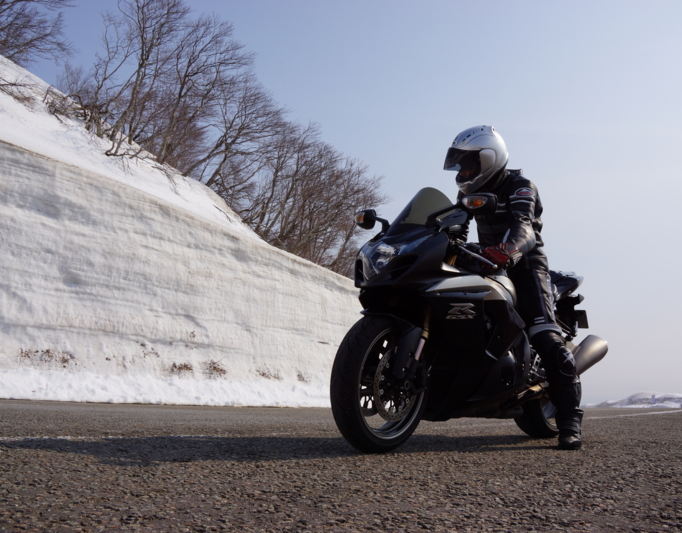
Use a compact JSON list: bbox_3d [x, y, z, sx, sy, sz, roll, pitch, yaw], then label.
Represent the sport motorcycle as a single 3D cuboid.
[{"bbox_3d":[0.734,0.312,3.011,2.045,1.150,0.800,12,-9,-43],"label":"sport motorcycle"}]

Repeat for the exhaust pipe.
[{"bbox_3d":[1.342,0.511,3.315,0.430,0.150,0.130,-20,12,-38],"label":"exhaust pipe"}]

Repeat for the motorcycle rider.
[{"bbox_3d":[0.746,0.092,3.001,0.820,1.560,0.750,12,-18,-43],"label":"motorcycle rider"}]

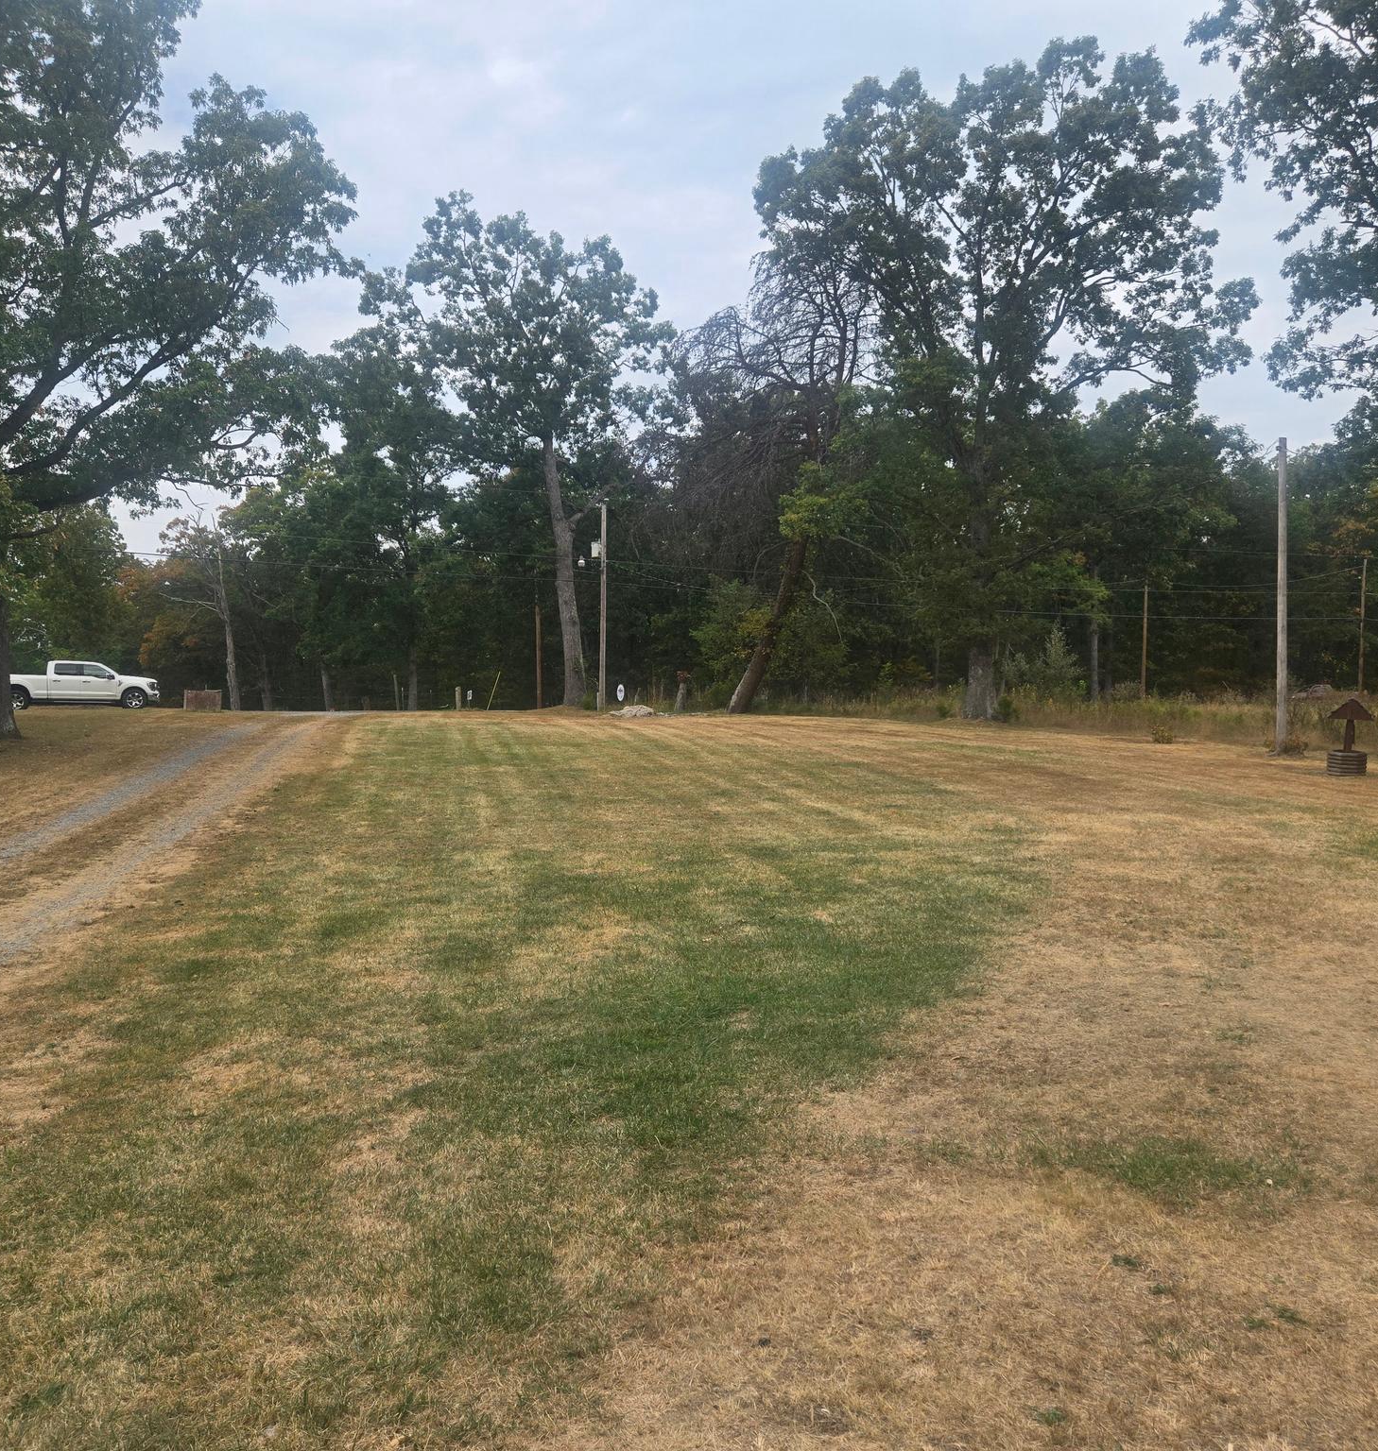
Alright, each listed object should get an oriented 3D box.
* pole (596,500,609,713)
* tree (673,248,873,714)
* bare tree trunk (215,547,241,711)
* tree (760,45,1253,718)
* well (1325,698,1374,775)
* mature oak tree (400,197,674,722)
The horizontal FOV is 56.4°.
[{"bbox_3d":[-3.279,-4.404,48.328,0.330,7.789,0.330,0,3,0],"label":"pole"},{"bbox_3d":[3.034,-8.694,46.135,7.217,16.585,6.856,0,3,0],"label":"tree"},{"bbox_3d":[-20.080,-4.210,56.000,1.120,7.180,0.850,0,1,0],"label":"bare tree trunk"},{"bbox_3d":[11.111,-11.770,44.494,17.302,22.979,16.437,0,3,0],"label":"tree"},{"bbox_3d":[12.126,0.209,23.568,0.840,1.443,0.800,2,3,32],"label":"well"},{"bbox_3d":[-5.938,-10.596,50.063,10.391,19.846,10.391,0,3,0],"label":"mature oak tree"}]

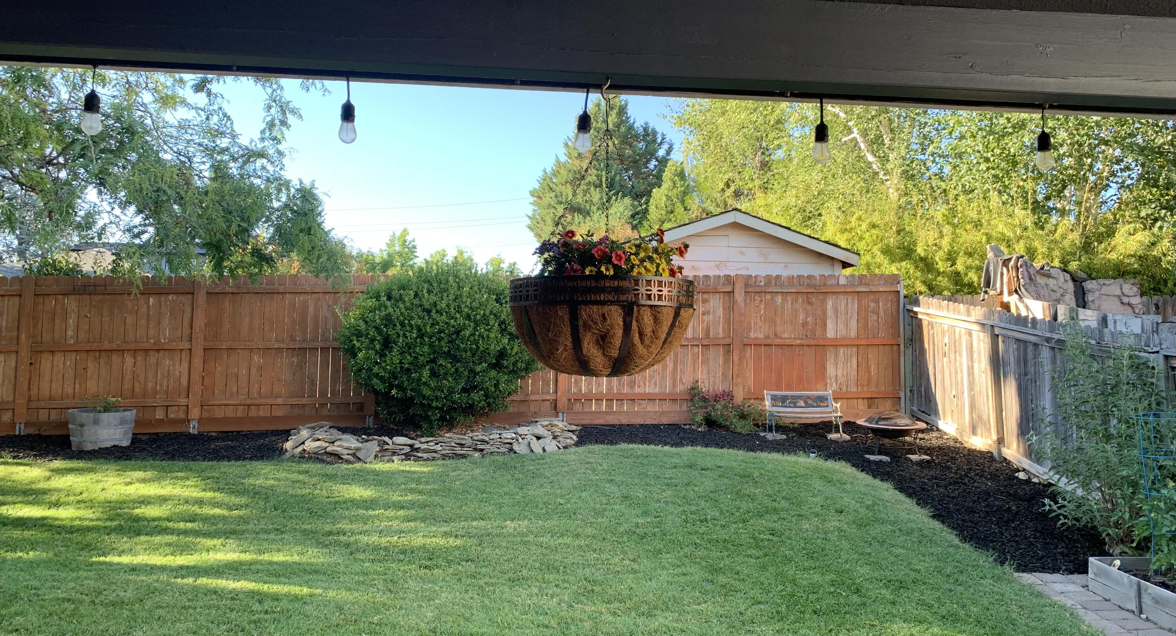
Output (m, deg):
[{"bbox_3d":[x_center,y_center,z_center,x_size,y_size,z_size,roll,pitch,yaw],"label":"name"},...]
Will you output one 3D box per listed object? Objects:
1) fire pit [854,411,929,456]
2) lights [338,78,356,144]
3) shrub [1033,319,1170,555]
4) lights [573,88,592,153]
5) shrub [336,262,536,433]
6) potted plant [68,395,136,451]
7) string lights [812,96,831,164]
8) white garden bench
[{"bbox_3d":[3.317,1.250,9.650,0.750,0.460,0.750,1,-2,-5],"label":"fire pit"},{"bbox_3d":[-0.610,-0.527,2.240,0.045,0.174,0.045,1,-2,-5],"label":"lights"},{"bbox_3d":[3.544,0.822,6.100,0.930,1.580,0.920,1,-2,-5],"label":"shrub"},{"bbox_3d":[-0.014,-0.512,2.290,0.046,0.172,0.046,1,-2,-5],"label":"lights"},{"bbox_3d":[-1.769,0.341,10.400,2.300,2.020,2.050,1,-2,-5],"label":"shrub"},{"bbox_3d":[-5.475,1.190,9.950,0.680,0.580,0.680,1,-2,-5],"label":"potted plant"},{"bbox_3d":[0.619,-0.496,2.340,0.045,0.178,0.045,1,-2,-5],"label":"string lights"},{"bbox_3d":[2.543,1.130,10.450,0.830,0.510,0.360,1,-2,-2],"label":"white garden bench"}]

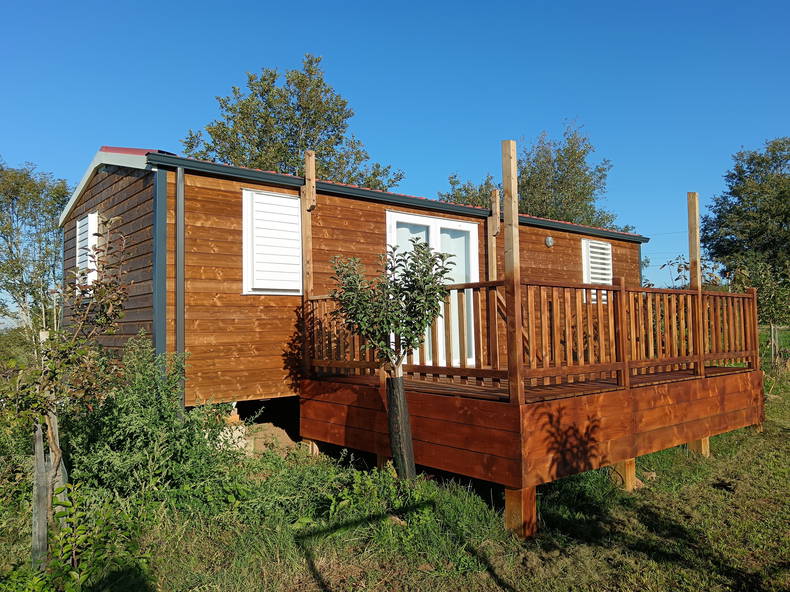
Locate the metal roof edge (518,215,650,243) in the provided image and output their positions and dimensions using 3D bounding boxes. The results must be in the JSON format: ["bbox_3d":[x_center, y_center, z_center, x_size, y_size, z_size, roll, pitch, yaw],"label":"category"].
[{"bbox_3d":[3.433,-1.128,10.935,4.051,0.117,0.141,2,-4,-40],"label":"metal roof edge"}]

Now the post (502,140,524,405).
[{"bbox_3d":[0.908,-0.197,4.765,0.070,2.040,0.094,2,-4,-40],"label":"post"}]

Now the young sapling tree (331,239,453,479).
[{"bbox_3d":[-0.030,0.538,5.217,1.016,2.050,0.940,-1,-3,0],"label":"young sapling tree"}]

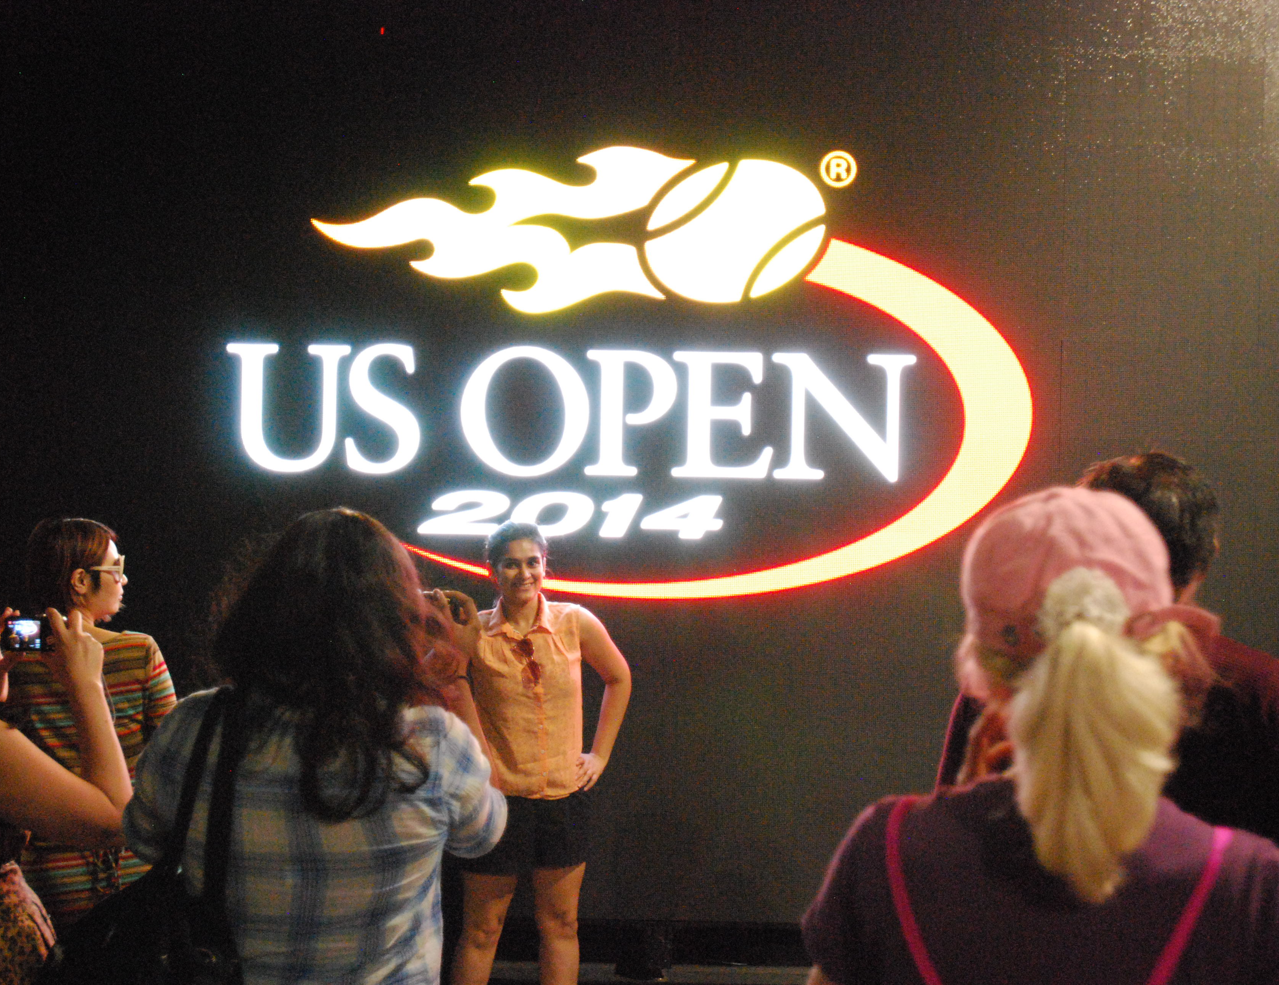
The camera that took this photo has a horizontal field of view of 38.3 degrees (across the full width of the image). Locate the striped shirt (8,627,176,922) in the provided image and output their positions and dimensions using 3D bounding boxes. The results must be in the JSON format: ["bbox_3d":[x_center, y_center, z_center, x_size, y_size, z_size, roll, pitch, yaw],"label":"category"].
[{"bbox_3d":[-1.276,0.632,4.300,0.400,0.700,0.250,1,0,8],"label":"striped shirt"}]

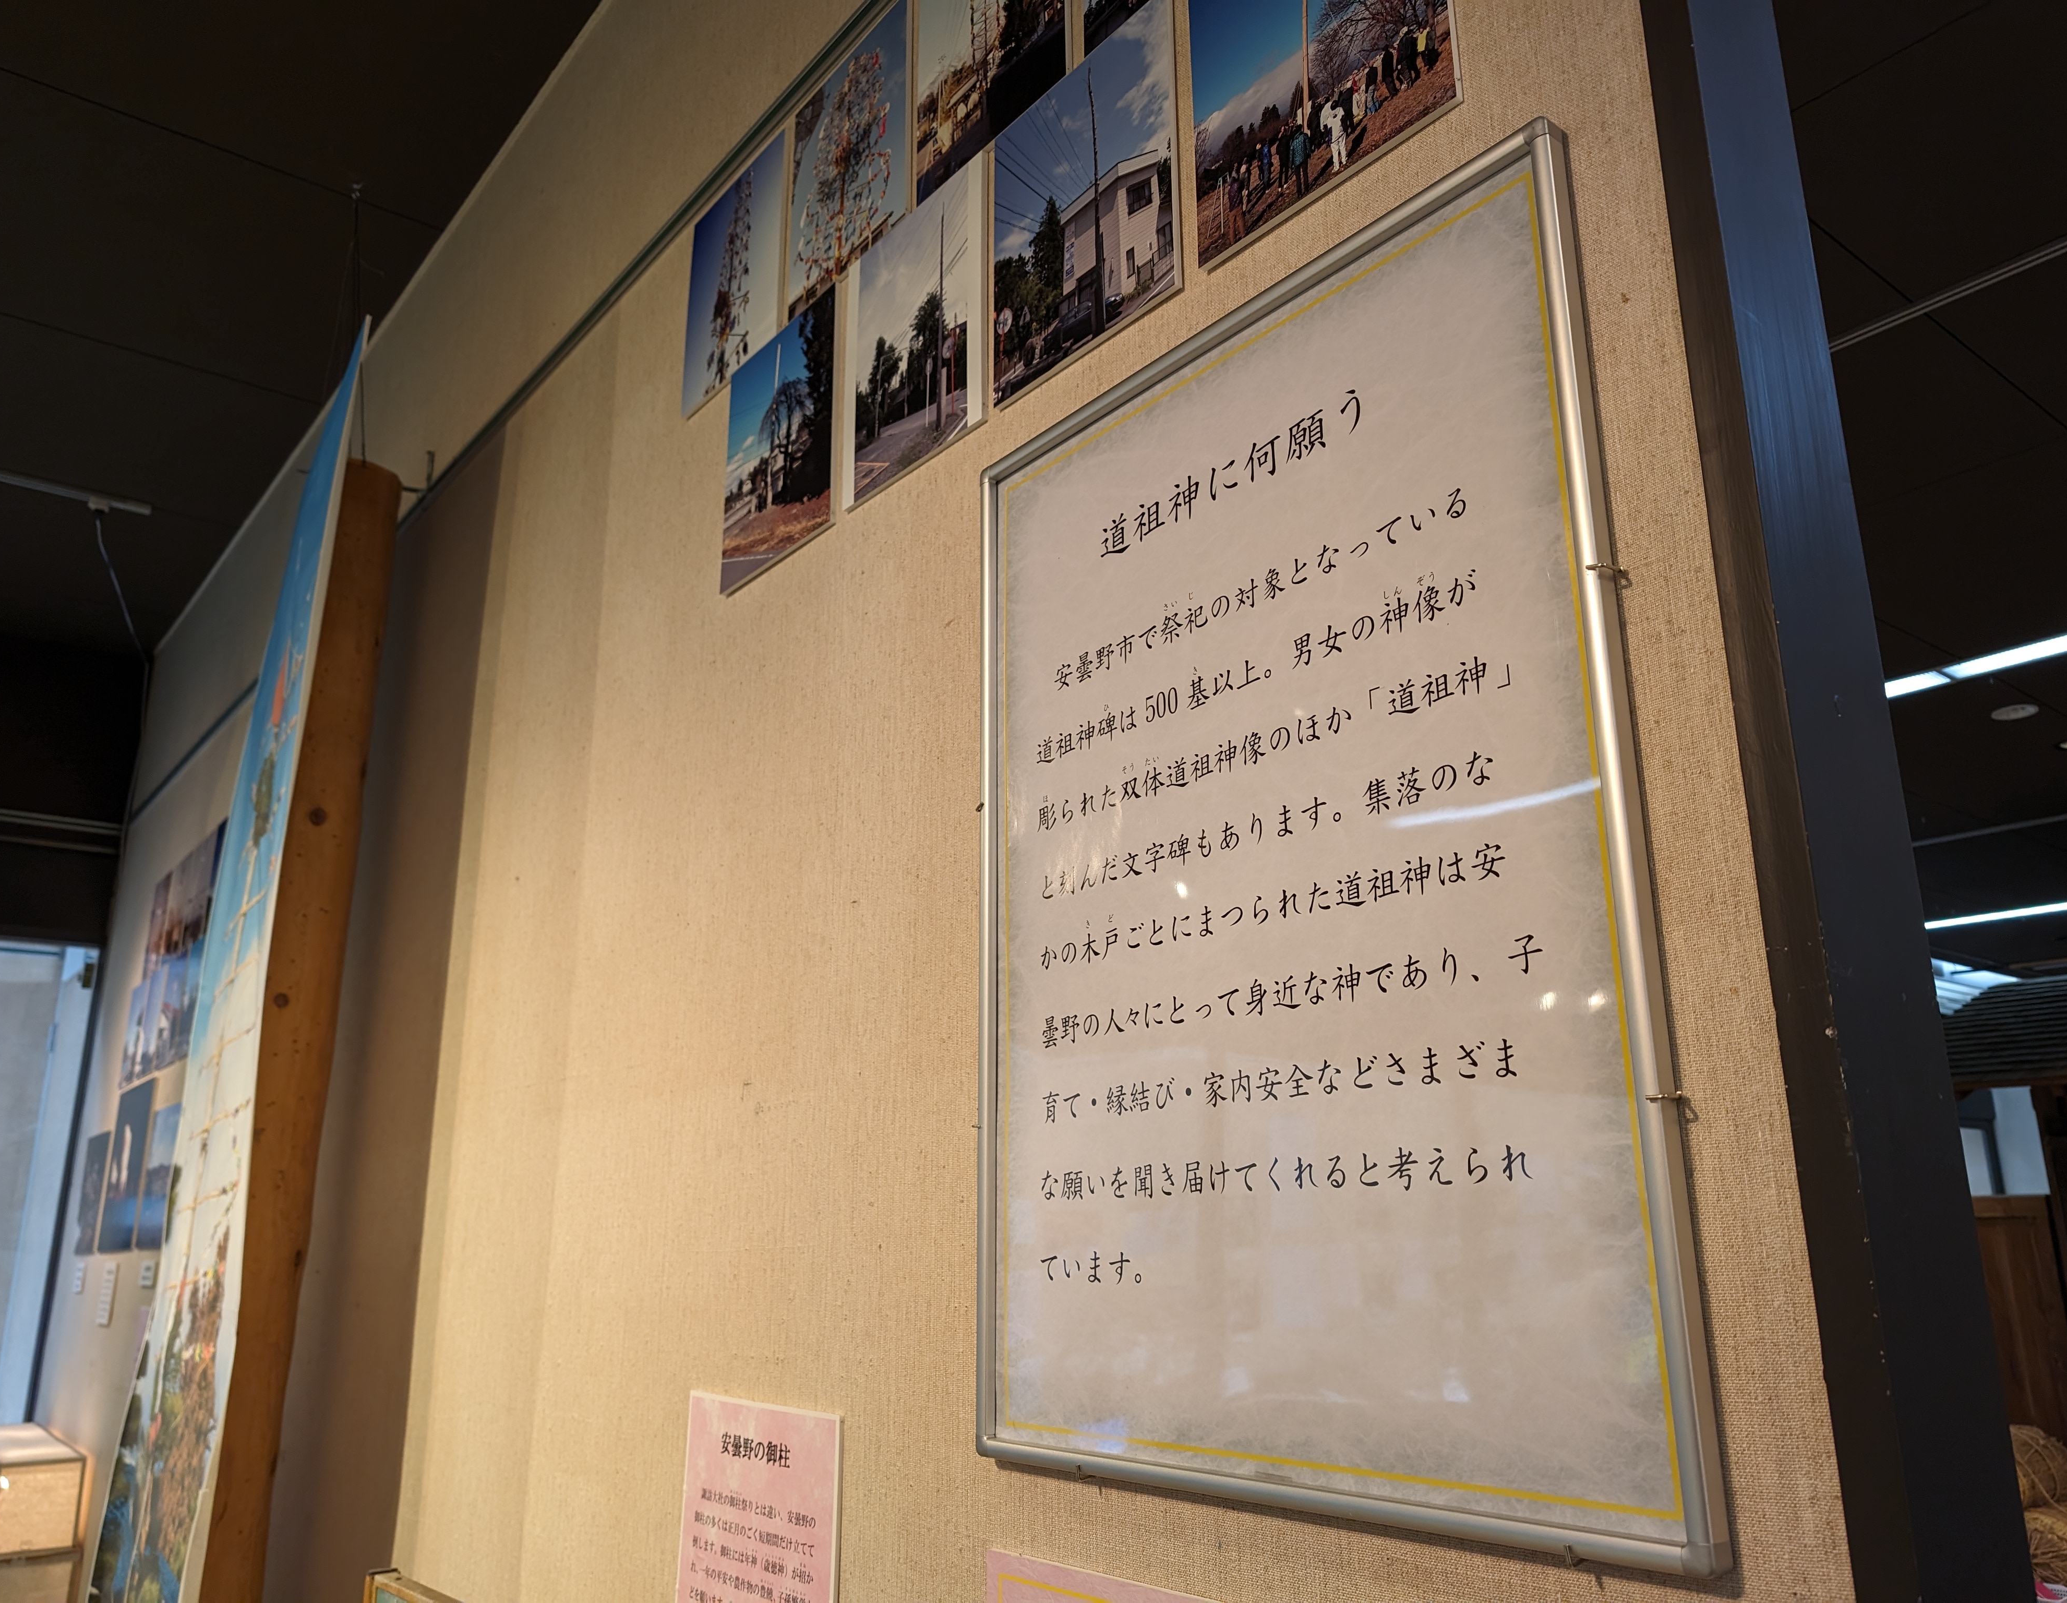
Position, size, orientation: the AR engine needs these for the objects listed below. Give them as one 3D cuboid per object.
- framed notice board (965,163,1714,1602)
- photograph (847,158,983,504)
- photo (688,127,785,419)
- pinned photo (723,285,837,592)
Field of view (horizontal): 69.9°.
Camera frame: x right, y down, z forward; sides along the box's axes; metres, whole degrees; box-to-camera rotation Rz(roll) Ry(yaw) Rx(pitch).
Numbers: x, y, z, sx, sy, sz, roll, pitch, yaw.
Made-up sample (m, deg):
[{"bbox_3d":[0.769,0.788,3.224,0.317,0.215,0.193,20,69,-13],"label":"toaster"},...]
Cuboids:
[{"bbox_3d":[0.150,0.034,1.080,0.020,0.869,0.609,13,-21,-38],"label":"framed notice board"},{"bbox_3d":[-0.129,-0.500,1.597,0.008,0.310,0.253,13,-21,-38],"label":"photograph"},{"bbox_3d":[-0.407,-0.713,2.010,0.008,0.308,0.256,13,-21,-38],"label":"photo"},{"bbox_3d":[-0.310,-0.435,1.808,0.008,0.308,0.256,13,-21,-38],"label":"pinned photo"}]

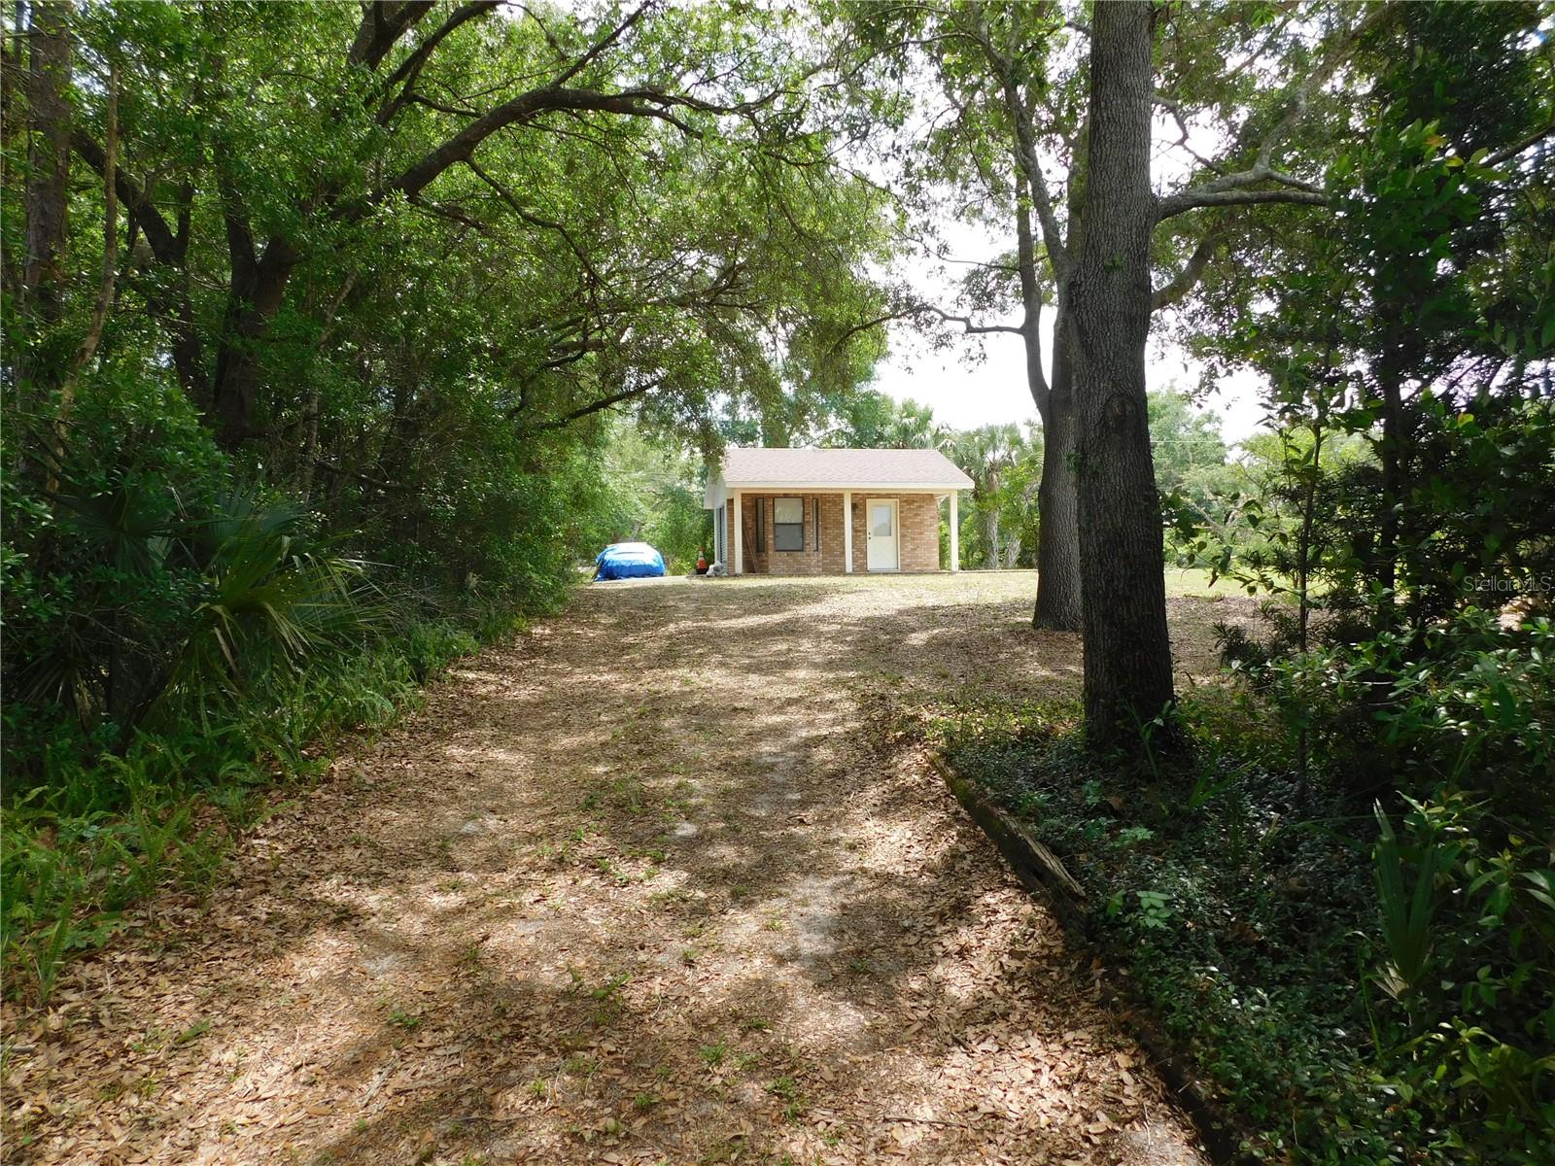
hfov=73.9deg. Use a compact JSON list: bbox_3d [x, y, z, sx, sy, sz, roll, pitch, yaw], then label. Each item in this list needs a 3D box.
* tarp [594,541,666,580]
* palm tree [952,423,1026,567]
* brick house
[{"bbox_3d":[-5.050,-0.710,35.400,2.000,1.380,4.600,-1,0,-11],"label":"tarp"},{"bbox_3d":[8.300,-3.370,40.700,2.950,5.800,2.950,-1,0,0],"label":"palm tree"},{"bbox_3d":[1.540,-2.200,32.000,7.000,3.880,7.100,-1,0,-9],"label":"brick house"}]

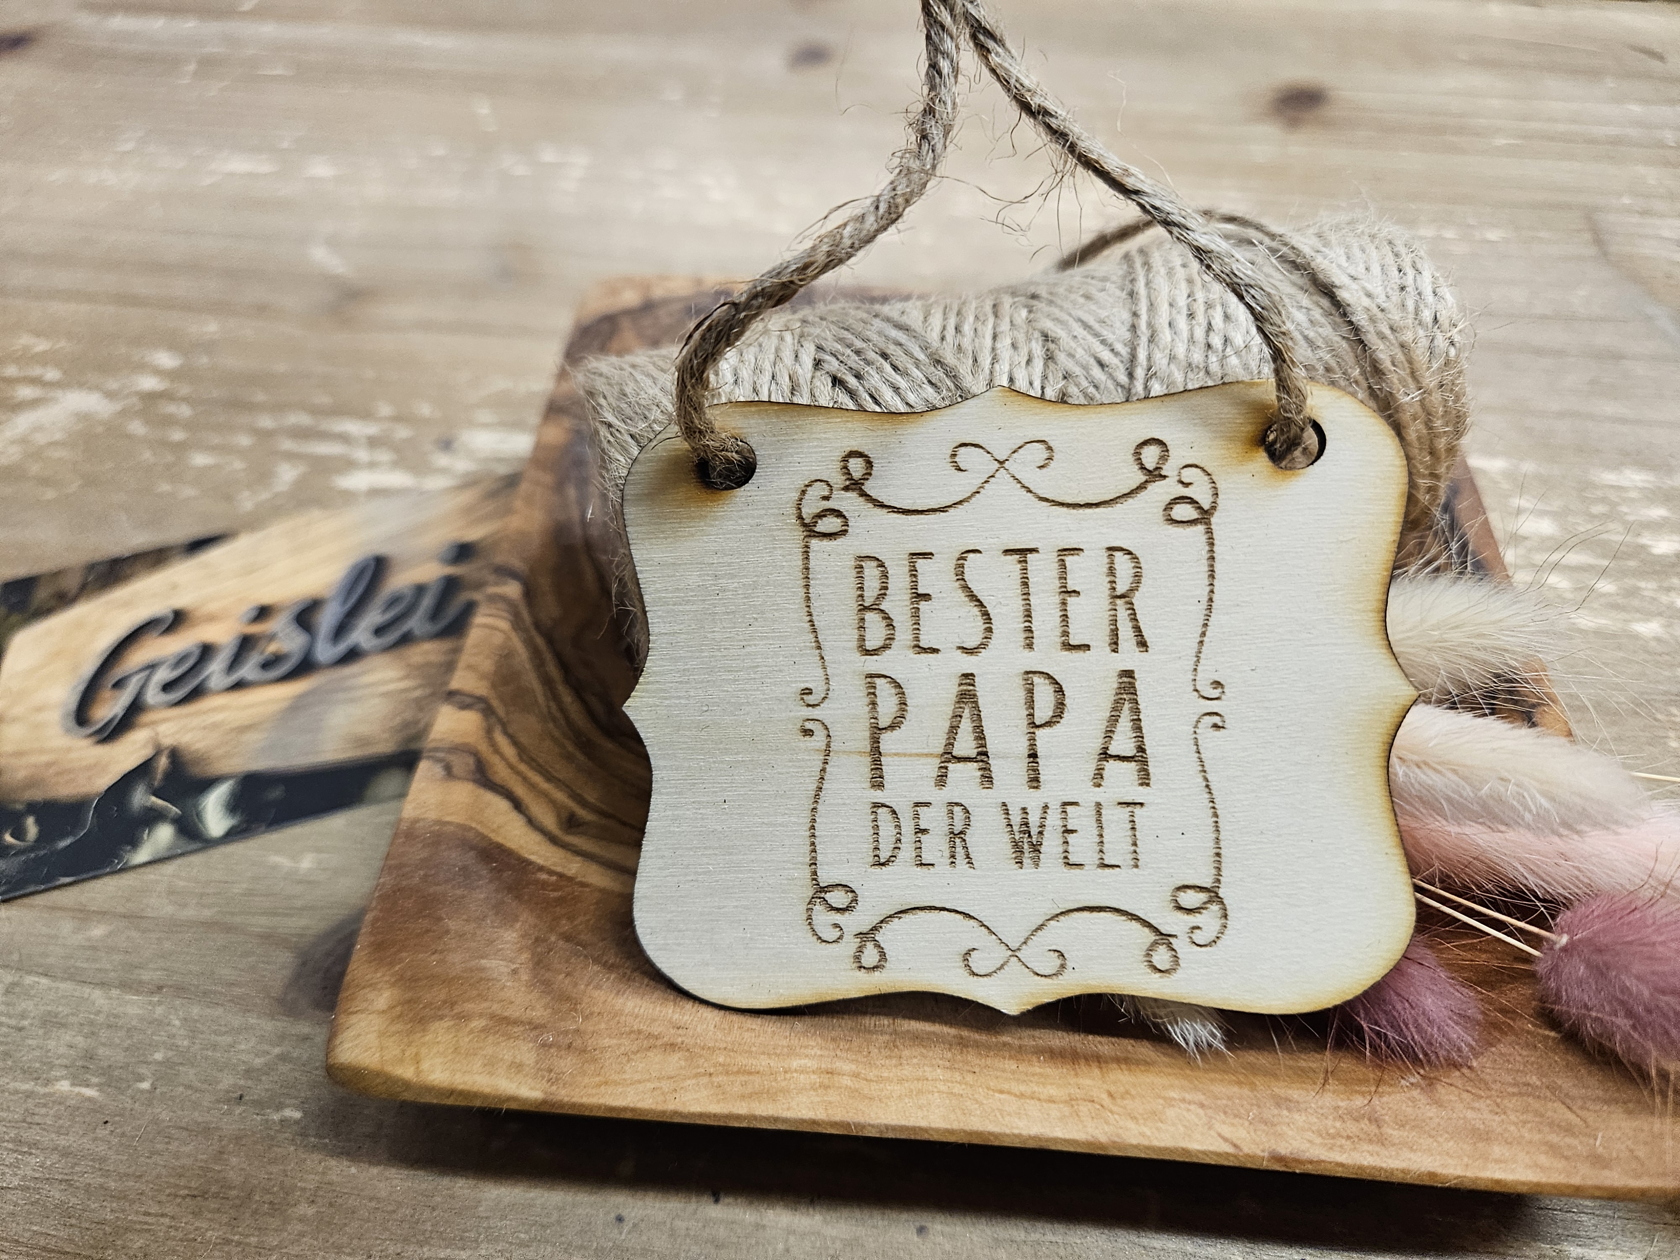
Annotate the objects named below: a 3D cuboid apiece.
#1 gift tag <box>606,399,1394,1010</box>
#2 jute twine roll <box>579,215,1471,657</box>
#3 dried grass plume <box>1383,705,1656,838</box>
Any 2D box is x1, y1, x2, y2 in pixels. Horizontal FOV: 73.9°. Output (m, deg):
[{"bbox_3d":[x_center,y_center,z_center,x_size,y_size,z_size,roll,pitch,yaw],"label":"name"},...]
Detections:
[{"bbox_3d":[0.021,0.009,0.141,0.098,0.003,0.079,-1,91,6],"label":"gift tag"},{"bbox_3d":[0.024,-0.025,0.165,0.116,0.046,0.046,-8,53,4],"label":"jute twine roll"},{"bbox_3d":[0.084,0.018,0.145,0.041,0.015,0.015,9,54,5],"label":"dried grass plume"}]

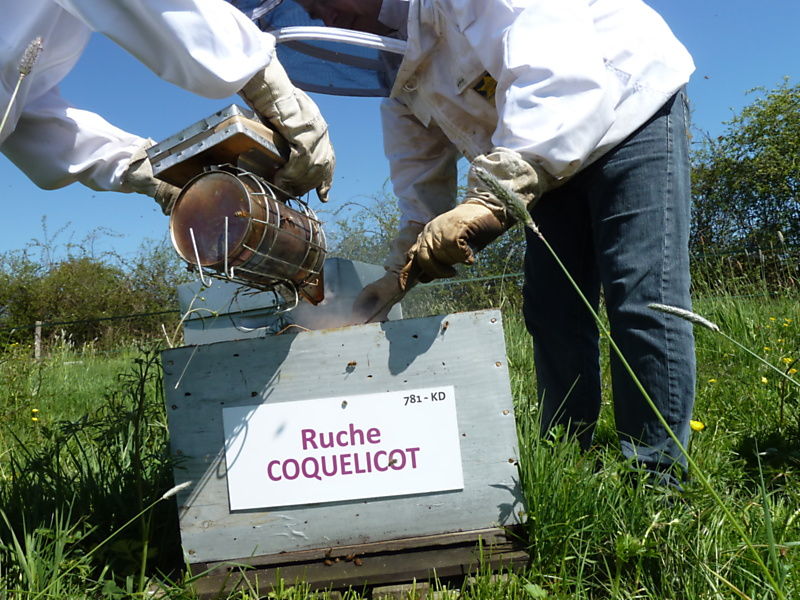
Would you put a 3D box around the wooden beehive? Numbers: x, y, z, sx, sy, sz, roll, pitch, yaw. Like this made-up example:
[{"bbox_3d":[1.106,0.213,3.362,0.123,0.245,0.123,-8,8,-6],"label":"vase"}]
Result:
[{"bbox_3d":[-0.079,0.225,1.068,0.500,0.352,0.550,-6,-2,0],"label":"wooden beehive"}]

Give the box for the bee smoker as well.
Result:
[{"bbox_3d":[-0.168,-0.094,0.730,0.123,0.198,0.251,-21,-12,16],"label":"bee smoker"}]

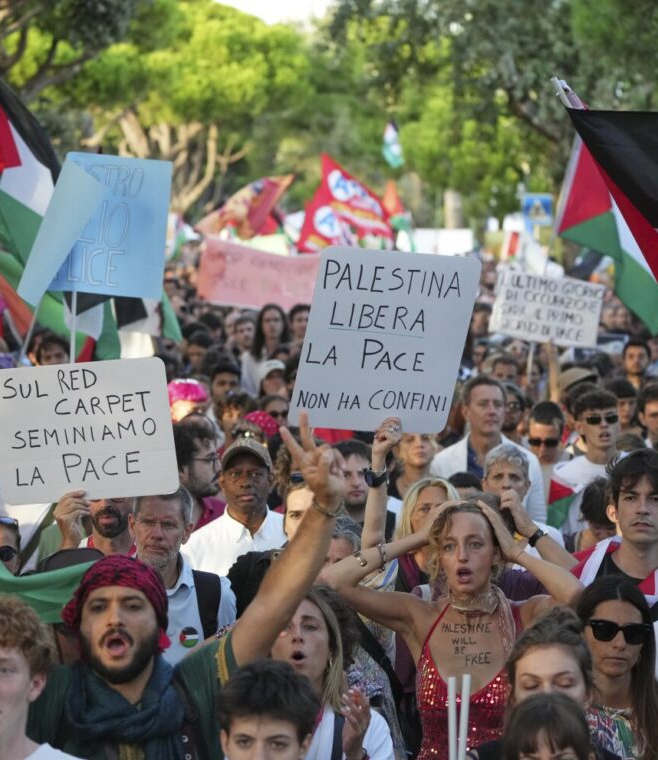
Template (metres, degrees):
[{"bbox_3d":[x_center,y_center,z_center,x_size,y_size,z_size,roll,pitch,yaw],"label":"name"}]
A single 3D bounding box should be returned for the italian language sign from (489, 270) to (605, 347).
[{"bbox_3d":[1.350,-0.436,19.500,0.670,0.410,0.020,10,2,0],"label":"italian language sign"}]

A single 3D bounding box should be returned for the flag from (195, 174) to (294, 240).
[{"bbox_3d":[-1.067,-2.179,40.000,1.200,0.800,0.350,0,2,0],"label":"flag"}]

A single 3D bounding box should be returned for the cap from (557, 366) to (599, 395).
[{"bbox_3d":[1.418,0.003,18.000,0.245,0.135,0.175,-9,3,41],"label":"cap"}]

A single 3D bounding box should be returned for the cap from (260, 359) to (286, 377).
[{"bbox_3d":[-0.384,-0.085,21.500,0.175,0.125,0.240,6,2,-15],"label":"cap"}]

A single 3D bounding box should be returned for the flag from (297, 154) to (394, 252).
[{"bbox_3d":[0.201,-2.285,41.000,1.220,1.220,0.350,0,2,0],"label":"flag"}]

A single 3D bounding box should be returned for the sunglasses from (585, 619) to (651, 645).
[{"bbox_3d":[0.639,0.558,7.030,0.142,0.048,0.135,4,2,-11],"label":"sunglasses"}]

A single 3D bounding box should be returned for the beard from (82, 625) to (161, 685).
[{"bbox_3d":[-0.372,0.492,5.680,0.142,0.107,0.110,0,1,4],"label":"beard"}]

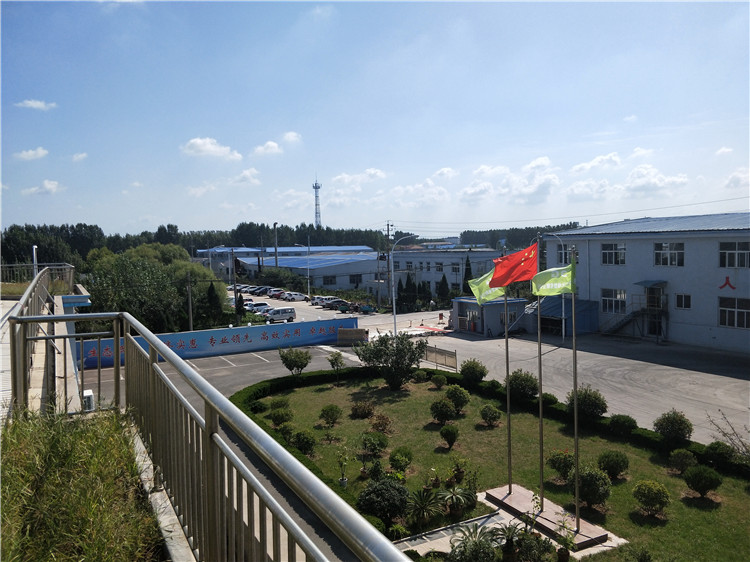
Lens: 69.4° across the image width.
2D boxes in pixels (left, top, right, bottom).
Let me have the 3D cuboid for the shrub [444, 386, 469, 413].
[{"bbox_3d":[4.879,6.930,31.735,1.497,1.645,1.452,0,4,9],"label":"shrub"}]

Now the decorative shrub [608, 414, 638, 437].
[{"bbox_3d":[12.756,7.389,27.769,1.515,1.039,1.469,1,4,25],"label":"decorative shrub"}]

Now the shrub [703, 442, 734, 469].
[{"bbox_3d":[13.474,6.830,21.132,1.173,1.161,1.173,-1,4,0],"label":"shrub"}]

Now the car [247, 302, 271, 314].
[{"bbox_3d":[-17.119,3.932,78.560,4.400,1.650,1.800,-4,4,-22],"label":"car"}]

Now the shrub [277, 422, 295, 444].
[{"bbox_3d":[-4.064,7.068,25.176,0.838,1.046,0.838,-1,4,0],"label":"shrub"}]

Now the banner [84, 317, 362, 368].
[{"bbox_3d":[-13.011,5.409,48.271,24.300,2.340,0.250,-4,4,-21],"label":"banner"}]

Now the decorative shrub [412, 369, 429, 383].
[{"bbox_3d":[3.286,6.833,39.110,1.084,0.865,1.052,-1,4,5],"label":"decorative shrub"}]

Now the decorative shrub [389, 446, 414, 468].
[{"bbox_3d":[1.112,7.392,22.580,0.979,0.920,0.979,-2,4,0],"label":"decorative shrub"}]

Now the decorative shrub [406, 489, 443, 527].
[{"bbox_3d":[1.670,7.660,18.400,1.300,1.050,1.300,-1,4,0],"label":"decorative shrub"}]

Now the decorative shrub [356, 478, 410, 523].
[{"bbox_3d":[0.367,7.487,18.370,1.780,1.392,1.780,-2,4,0],"label":"decorative shrub"}]

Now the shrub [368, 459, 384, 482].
[{"bbox_3d":[0.090,7.550,21.500,0.650,0.980,0.650,-1,4,0],"label":"shrub"}]

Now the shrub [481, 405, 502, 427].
[{"bbox_3d":[6.306,7.309,29.374,1.168,1.170,1.133,0,4,12],"label":"shrub"}]

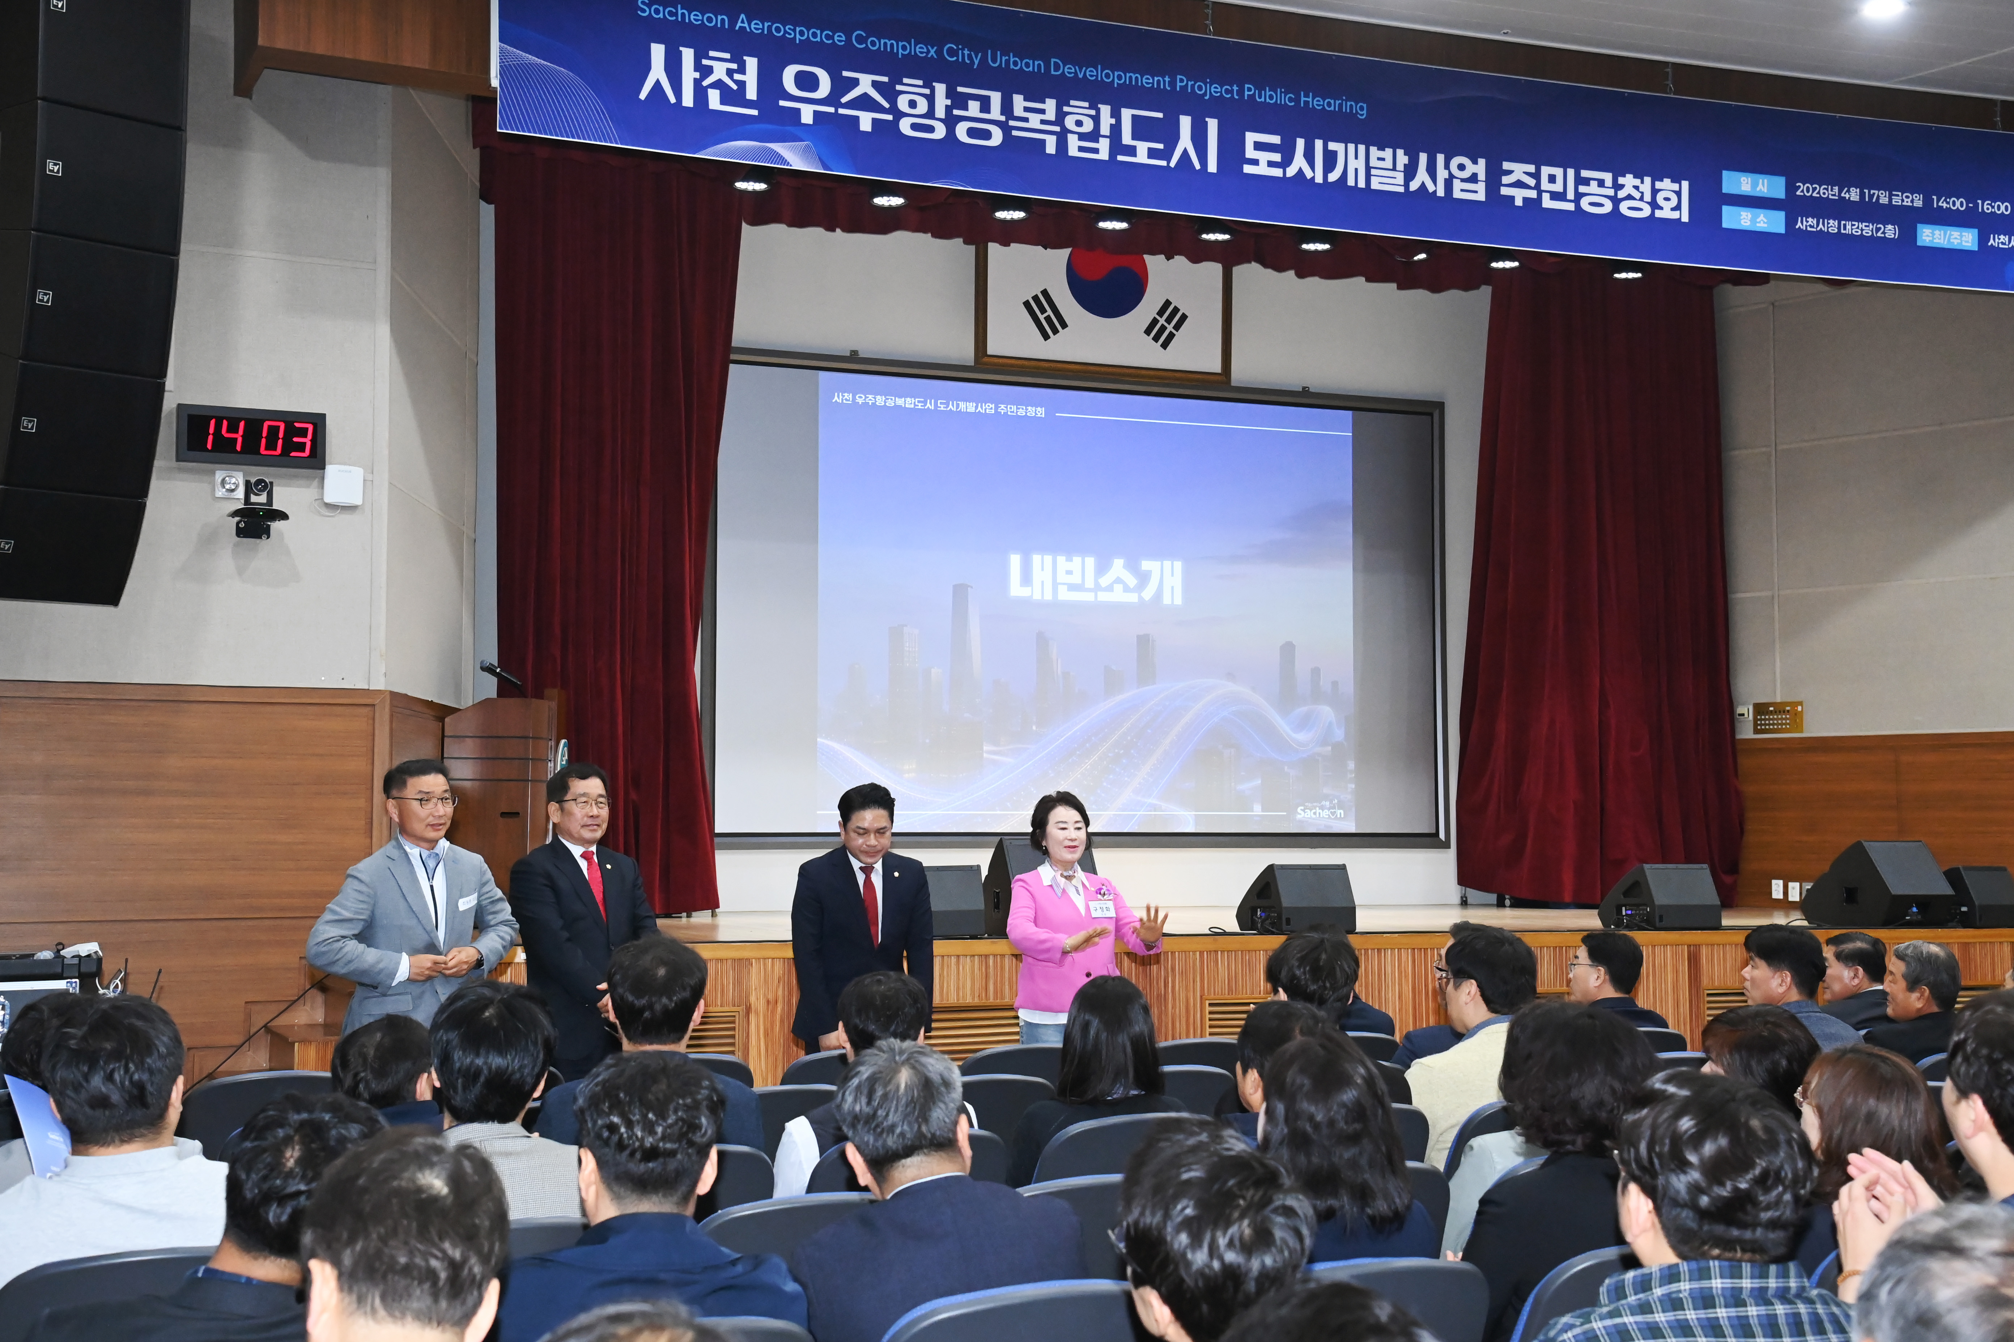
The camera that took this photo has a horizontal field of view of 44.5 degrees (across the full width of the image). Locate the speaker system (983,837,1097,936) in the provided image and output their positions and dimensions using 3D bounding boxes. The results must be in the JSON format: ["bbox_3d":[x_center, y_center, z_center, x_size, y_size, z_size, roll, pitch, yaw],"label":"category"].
[{"bbox_3d":[0.161,0.950,10.882,0.420,0.430,0.520,2,-4,-22],"label":"speaker system"}]

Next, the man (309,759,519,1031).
[{"bbox_3d":[-1.794,1.129,7.389,0.550,1.729,0.370,2,-5,-29],"label":"man"}]

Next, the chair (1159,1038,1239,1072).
[{"bbox_3d":[0.491,1.586,7.722,0.550,0.900,0.600,2,-4,-22],"label":"chair"}]

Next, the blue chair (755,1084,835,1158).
[{"bbox_3d":[-0.668,1.480,6.226,0.550,0.900,0.600,2,-4,-22],"label":"blue chair"}]

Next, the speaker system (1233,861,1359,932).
[{"bbox_3d":[1.449,1.140,12.345,0.409,0.333,0.482,2,-4,-23],"label":"speaker system"}]

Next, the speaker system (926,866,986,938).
[{"bbox_3d":[-0.376,1.094,11.734,0.409,0.333,0.482,1,-4,-19],"label":"speaker system"}]

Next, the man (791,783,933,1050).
[{"bbox_3d":[-0.474,1.202,8.021,0.460,1.675,0.340,1,-4,-17],"label":"man"}]

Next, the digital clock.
[{"bbox_3d":[-3.474,-1.069,11.324,0.654,0.258,0.080,2,-4,-21],"label":"digital clock"}]

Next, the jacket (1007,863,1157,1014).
[{"bbox_3d":[0.264,0.930,8.500,0.460,0.530,0.360,2,-5,-26],"label":"jacket"}]

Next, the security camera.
[{"bbox_3d":[-3.075,-0.666,10.117,0.240,0.260,0.200,2,-4,-22],"label":"security camera"}]

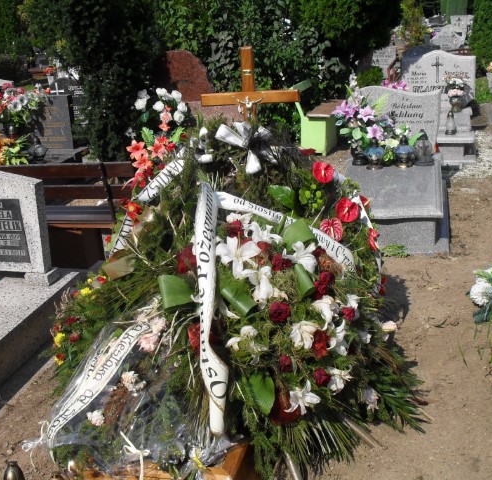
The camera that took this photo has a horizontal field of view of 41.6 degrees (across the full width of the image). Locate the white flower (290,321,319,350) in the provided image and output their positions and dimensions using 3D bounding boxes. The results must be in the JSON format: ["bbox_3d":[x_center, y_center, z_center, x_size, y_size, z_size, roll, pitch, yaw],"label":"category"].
[{"bbox_3d":[0.211,0.342,2.340,0.097,0.095,0.075,0,-1,5],"label":"white flower"}]

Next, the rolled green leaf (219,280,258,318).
[{"bbox_3d":[-0.028,0.223,2.420,0.150,0.142,0.090,-3,-21,-1],"label":"rolled green leaf"}]

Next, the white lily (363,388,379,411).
[{"bbox_3d":[0.471,0.600,2.450,0.067,0.091,0.060,-7,-5,-12],"label":"white lily"}]

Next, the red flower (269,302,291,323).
[{"bbox_3d":[0.124,0.269,2.400,0.078,0.070,0.060,-2,19,0],"label":"red flower"}]

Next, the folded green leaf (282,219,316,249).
[{"bbox_3d":[0.209,-0.024,2.530,0.130,0.075,0.115,0,60,-3],"label":"folded green leaf"}]

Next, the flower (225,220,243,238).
[{"bbox_3d":[-0.050,-0.042,2.580,0.072,0.072,0.065,-3,-21,-1],"label":"flower"}]

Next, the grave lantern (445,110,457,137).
[{"bbox_3d":[2.244,-1.278,7.100,0.120,0.280,0.120,4,20,16],"label":"grave lantern"}]

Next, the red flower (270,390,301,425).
[{"bbox_3d":[0.140,0.595,2.300,0.107,0.121,0.080,-3,-16,-2],"label":"red flower"}]

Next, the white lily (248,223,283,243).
[{"bbox_3d":[0.078,-0.026,2.580,0.136,0.088,0.090,-4,-21,-3],"label":"white lily"}]

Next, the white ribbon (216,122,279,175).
[{"bbox_3d":[-0.003,-0.481,3.400,0.310,0.260,0.130,-2,9,0],"label":"white ribbon"}]

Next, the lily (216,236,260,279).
[{"bbox_3d":[-0.029,0.067,2.480,0.169,0.161,0.100,-3,-19,-1],"label":"lily"}]

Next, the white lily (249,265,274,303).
[{"bbox_3d":[0.059,0.169,2.460,0.098,0.132,0.090,-2,-1,1],"label":"white lily"}]

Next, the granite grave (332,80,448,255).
[{"bbox_3d":[1.292,-0.727,5.590,0.950,1.060,1.900,4,20,16],"label":"granite grave"}]

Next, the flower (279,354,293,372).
[{"bbox_3d":[0.140,0.437,2.290,0.049,0.062,0.052,-1,-1,3],"label":"flower"}]

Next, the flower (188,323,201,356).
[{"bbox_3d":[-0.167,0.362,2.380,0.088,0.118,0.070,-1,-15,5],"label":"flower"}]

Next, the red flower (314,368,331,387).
[{"bbox_3d":[0.267,0.477,2.260,0.056,0.066,0.056,0,-1,7],"label":"red flower"}]

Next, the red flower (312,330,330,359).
[{"bbox_3d":[0.274,0.380,2.350,0.063,0.095,0.055,-2,19,0],"label":"red flower"}]

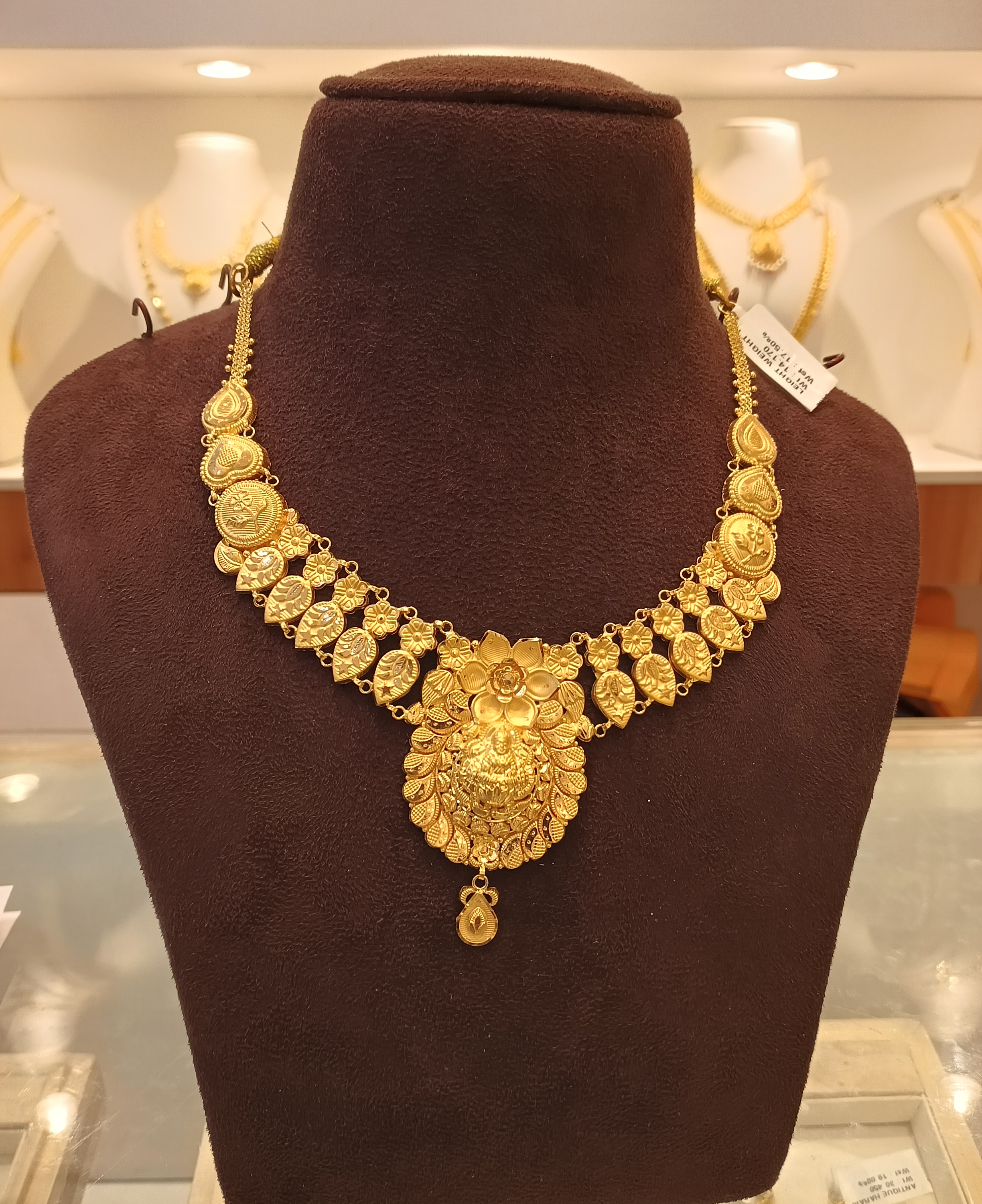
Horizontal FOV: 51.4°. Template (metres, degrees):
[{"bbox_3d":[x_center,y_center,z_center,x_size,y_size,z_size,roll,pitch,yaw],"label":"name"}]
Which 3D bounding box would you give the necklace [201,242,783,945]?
[{"bbox_3d":[0.000,-0.011,0.290,0.160,0.195,0.070,2,7,-5],"label":"necklace"}]

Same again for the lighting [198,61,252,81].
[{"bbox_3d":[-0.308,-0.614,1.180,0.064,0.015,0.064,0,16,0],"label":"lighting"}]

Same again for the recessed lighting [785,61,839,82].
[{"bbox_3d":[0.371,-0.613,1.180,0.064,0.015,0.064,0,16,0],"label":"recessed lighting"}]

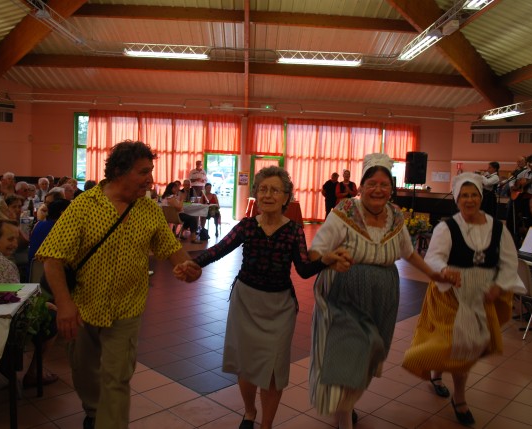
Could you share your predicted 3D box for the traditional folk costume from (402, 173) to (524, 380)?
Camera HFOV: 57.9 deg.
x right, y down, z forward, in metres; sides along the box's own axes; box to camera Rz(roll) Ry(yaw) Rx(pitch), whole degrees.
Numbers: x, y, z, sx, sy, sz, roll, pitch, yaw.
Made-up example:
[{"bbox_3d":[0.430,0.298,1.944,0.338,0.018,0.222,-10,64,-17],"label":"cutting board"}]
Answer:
[{"bbox_3d":[1.191,0.369,2.960,0.670,1.220,0.550,3,4,10],"label":"traditional folk costume"}]

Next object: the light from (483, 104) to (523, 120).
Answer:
[{"bbox_3d":[6.591,-2.843,13.400,0.250,0.270,1.500,2,4,-8],"label":"light"}]

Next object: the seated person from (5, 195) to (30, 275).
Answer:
[{"bbox_3d":[-2.547,0.434,4.850,0.720,1.260,0.500,4,5,21],"label":"seated person"}]

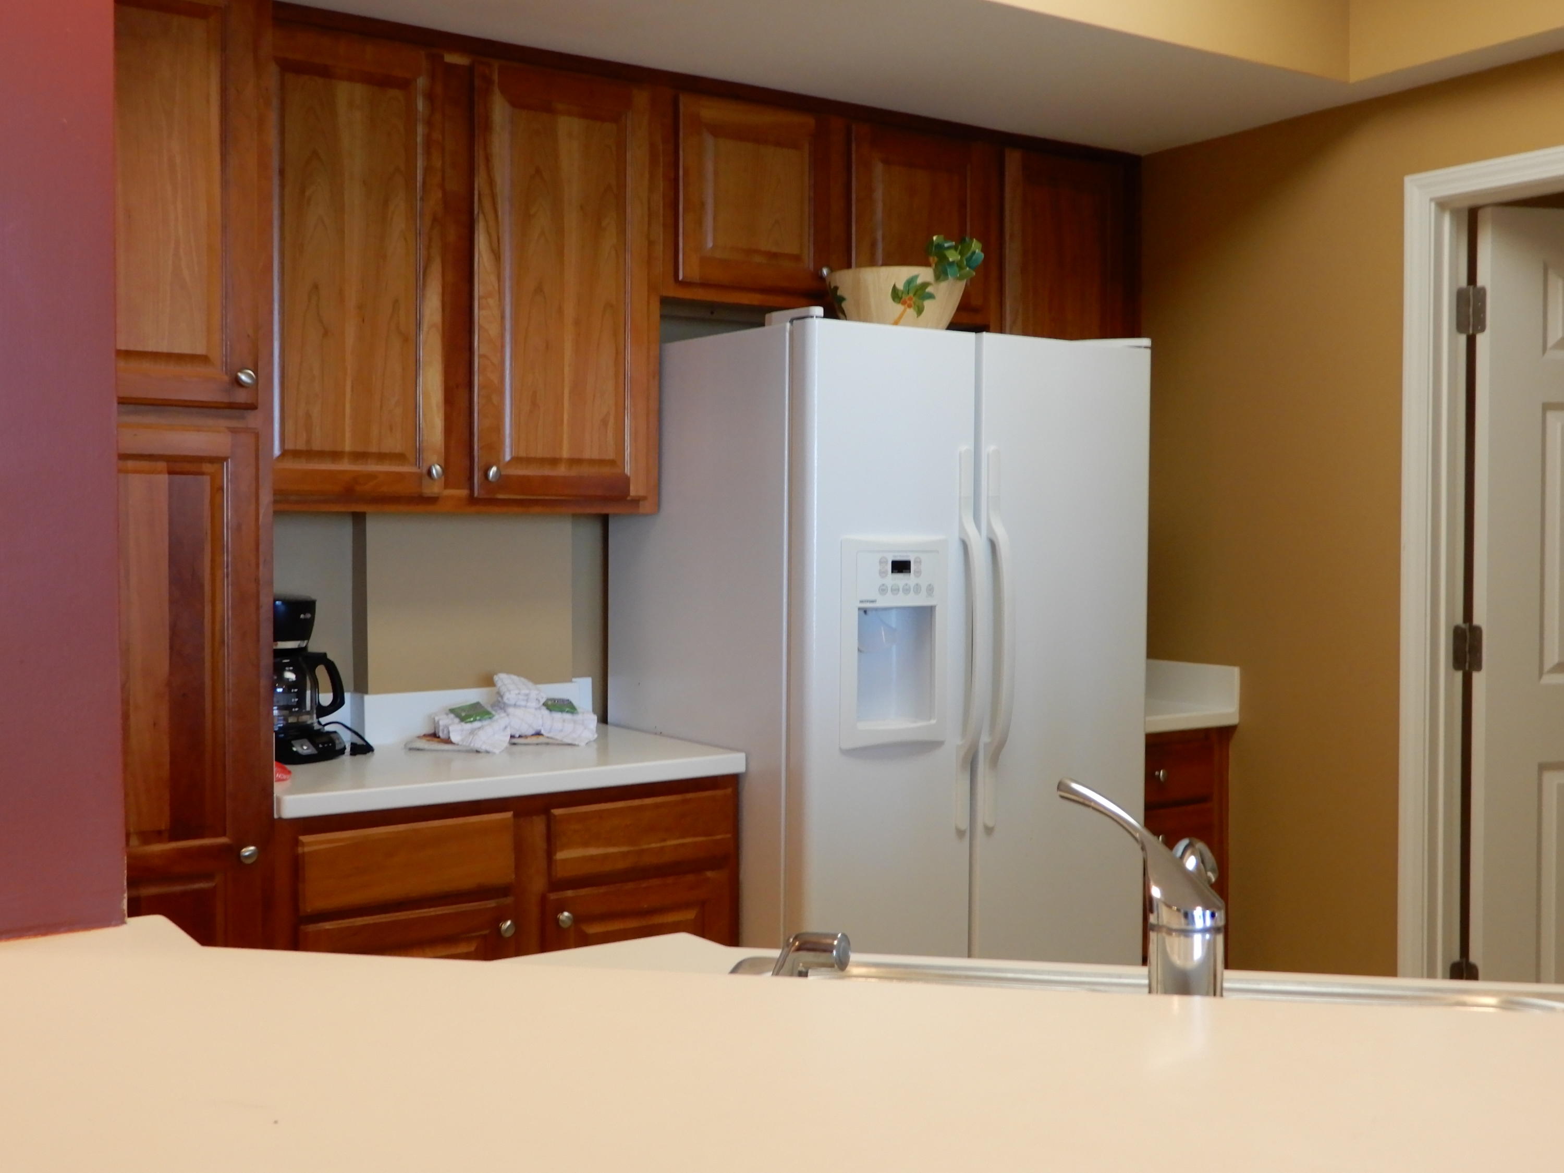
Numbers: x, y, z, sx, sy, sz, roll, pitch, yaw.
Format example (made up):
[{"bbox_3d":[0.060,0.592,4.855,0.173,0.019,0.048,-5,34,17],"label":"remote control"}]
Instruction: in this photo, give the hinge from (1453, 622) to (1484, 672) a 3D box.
[{"bbox_3d":[1.486,0.131,3.715,0.068,0.102,0.035,1,2,22],"label":"hinge"}]

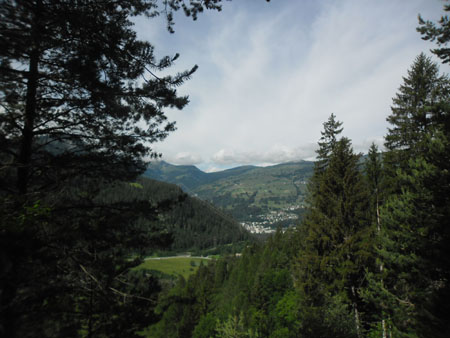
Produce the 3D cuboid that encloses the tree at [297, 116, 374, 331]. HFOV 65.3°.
[{"bbox_3d":[7.800,4.000,25.000,5.100,15.200,5.000,0,-7,0],"label":"tree"}]

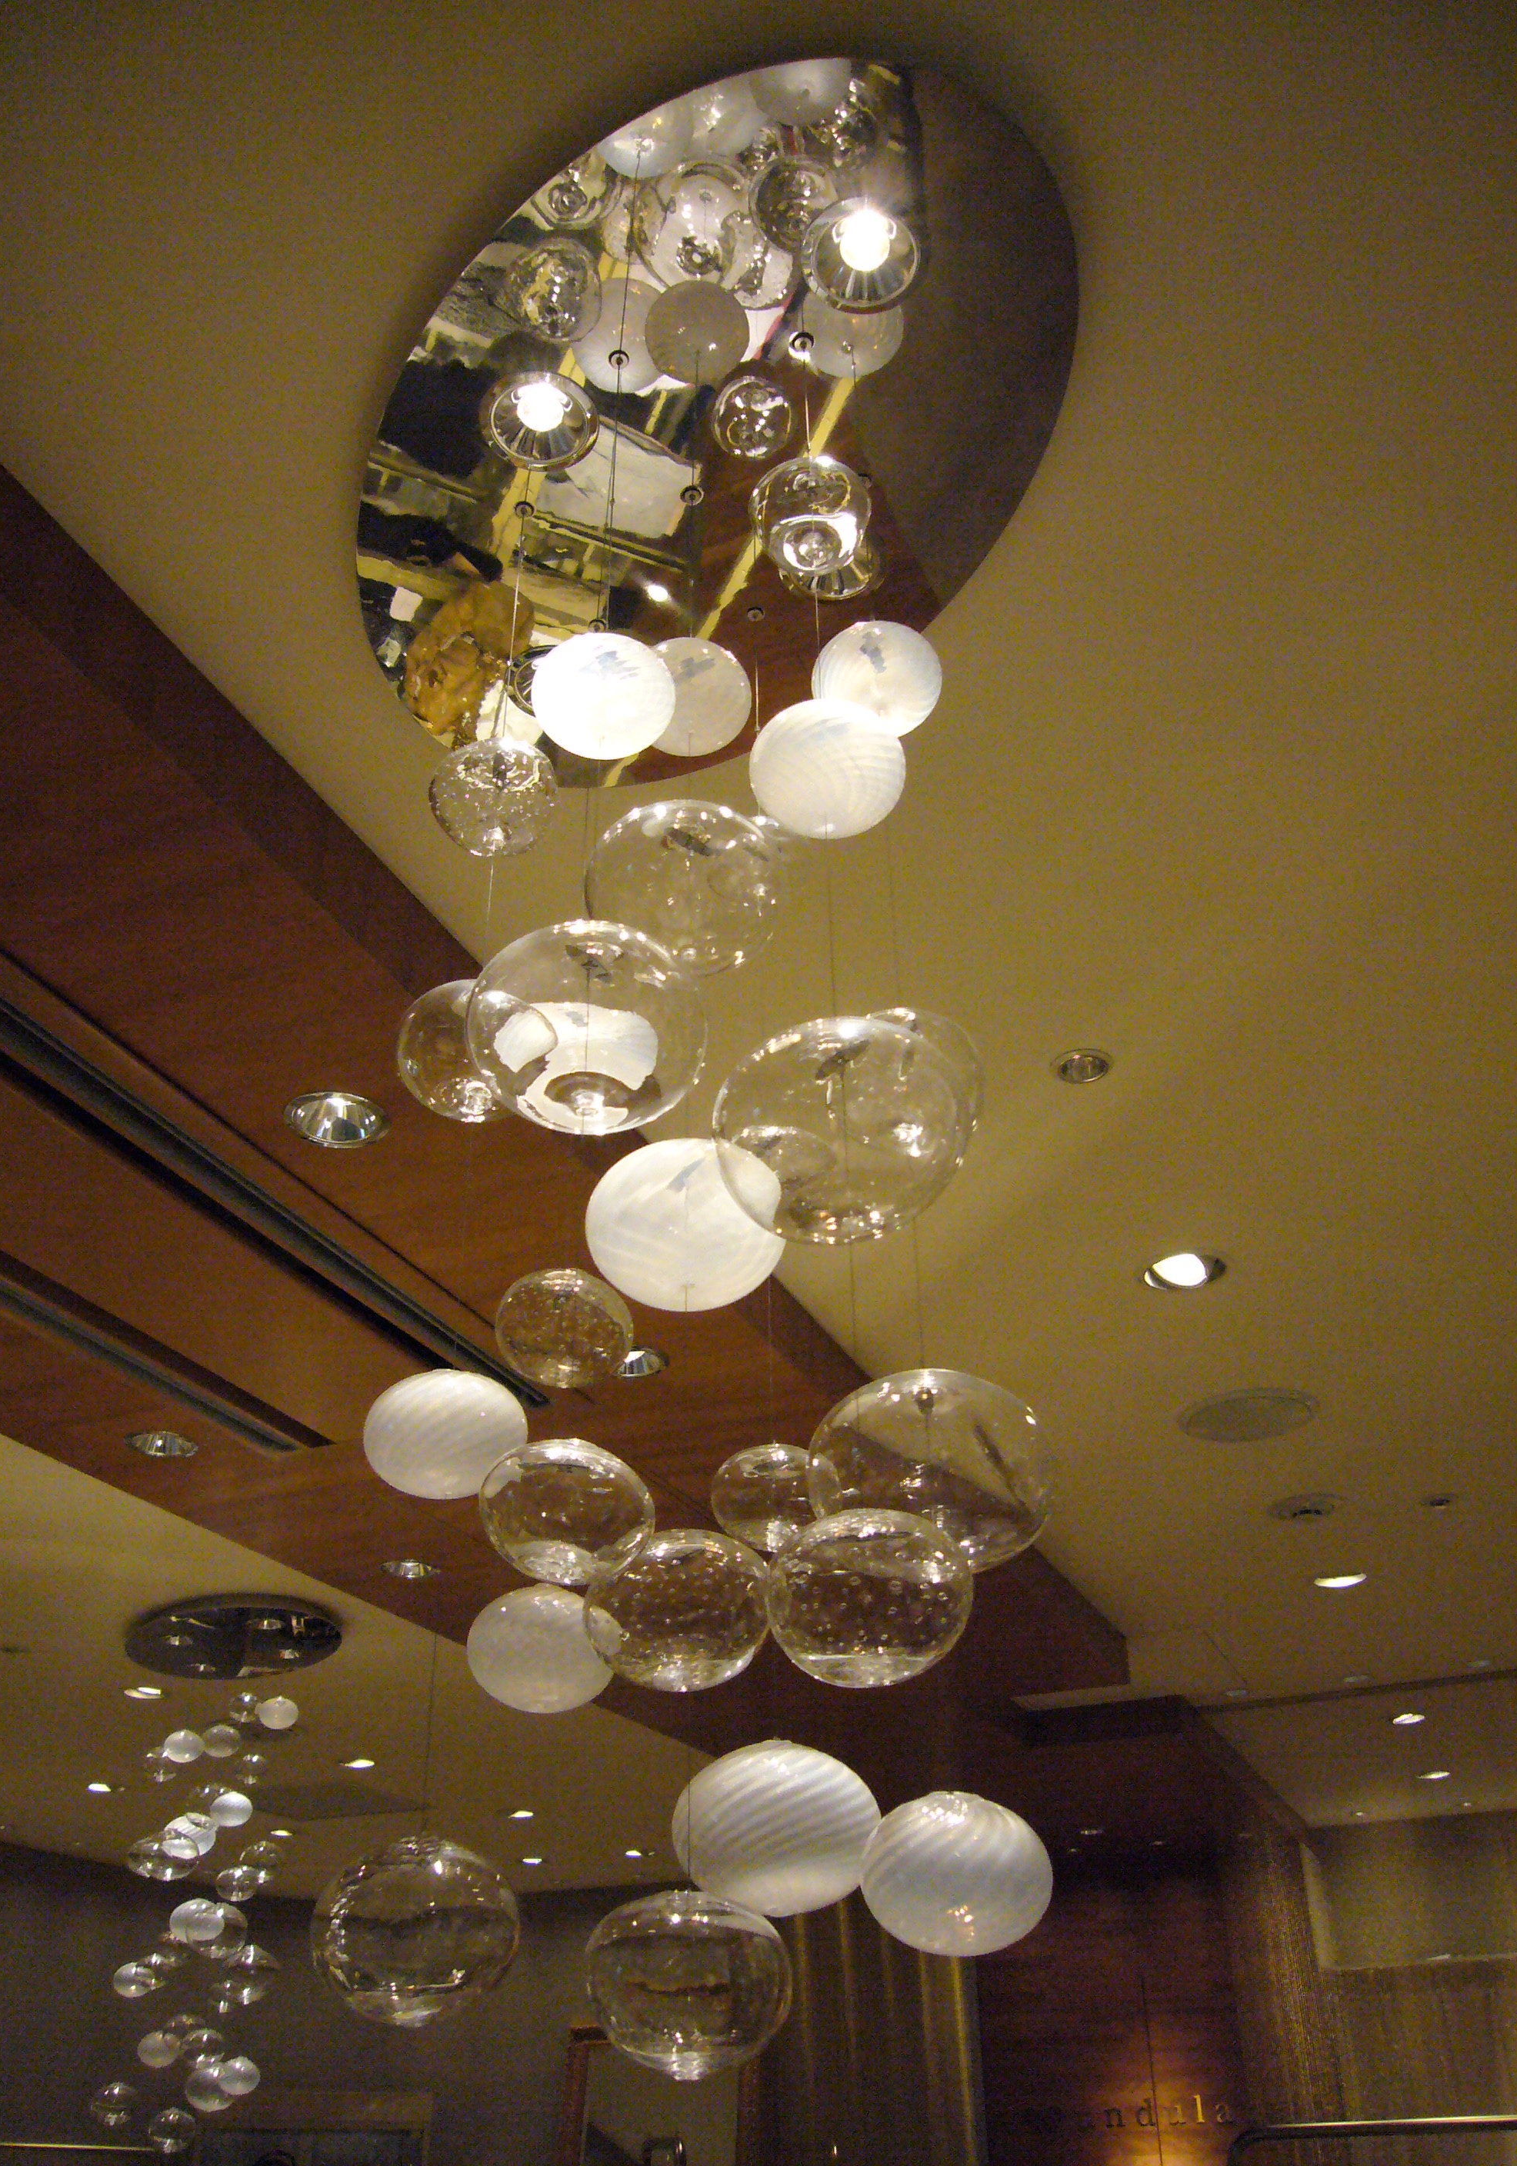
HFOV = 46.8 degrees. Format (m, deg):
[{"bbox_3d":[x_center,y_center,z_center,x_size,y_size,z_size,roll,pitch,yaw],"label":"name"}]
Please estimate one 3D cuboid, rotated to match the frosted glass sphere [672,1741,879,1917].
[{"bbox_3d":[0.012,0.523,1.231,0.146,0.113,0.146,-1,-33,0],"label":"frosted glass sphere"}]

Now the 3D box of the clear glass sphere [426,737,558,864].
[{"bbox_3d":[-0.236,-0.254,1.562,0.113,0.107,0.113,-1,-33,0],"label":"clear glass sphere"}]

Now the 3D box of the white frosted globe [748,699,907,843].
[{"bbox_3d":[0.062,-0.276,1.548,0.137,0.108,0.137,-1,-33,0],"label":"white frosted globe"}]

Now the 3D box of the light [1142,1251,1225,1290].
[{"bbox_3d":[0.911,0.391,3.769,0.176,0.050,0.176,-1,-33,0],"label":"light"}]

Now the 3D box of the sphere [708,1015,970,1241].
[{"bbox_3d":[0.061,0.035,1.347,0.193,0.162,0.193,-1,-33,0],"label":"sphere"}]

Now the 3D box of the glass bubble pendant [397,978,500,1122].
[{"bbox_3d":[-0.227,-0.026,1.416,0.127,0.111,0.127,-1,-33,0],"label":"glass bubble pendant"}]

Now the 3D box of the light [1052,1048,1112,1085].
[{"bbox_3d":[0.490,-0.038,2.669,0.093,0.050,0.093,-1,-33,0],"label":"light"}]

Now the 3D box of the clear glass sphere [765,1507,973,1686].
[{"bbox_3d":[0.073,0.338,1.156,0.135,0.111,0.135,-1,-33,0],"label":"clear glass sphere"}]

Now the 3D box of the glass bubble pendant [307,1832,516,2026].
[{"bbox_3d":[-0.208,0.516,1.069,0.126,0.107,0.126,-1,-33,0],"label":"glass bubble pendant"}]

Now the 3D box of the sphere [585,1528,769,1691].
[{"bbox_3d":[-0.061,0.400,1.330,0.140,0.114,0.140,-1,-33,0],"label":"sphere"}]

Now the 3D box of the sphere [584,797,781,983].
[{"bbox_3d":[-0.070,-0.189,1.713,0.198,0.158,0.198,-1,-33,0],"label":"sphere"}]

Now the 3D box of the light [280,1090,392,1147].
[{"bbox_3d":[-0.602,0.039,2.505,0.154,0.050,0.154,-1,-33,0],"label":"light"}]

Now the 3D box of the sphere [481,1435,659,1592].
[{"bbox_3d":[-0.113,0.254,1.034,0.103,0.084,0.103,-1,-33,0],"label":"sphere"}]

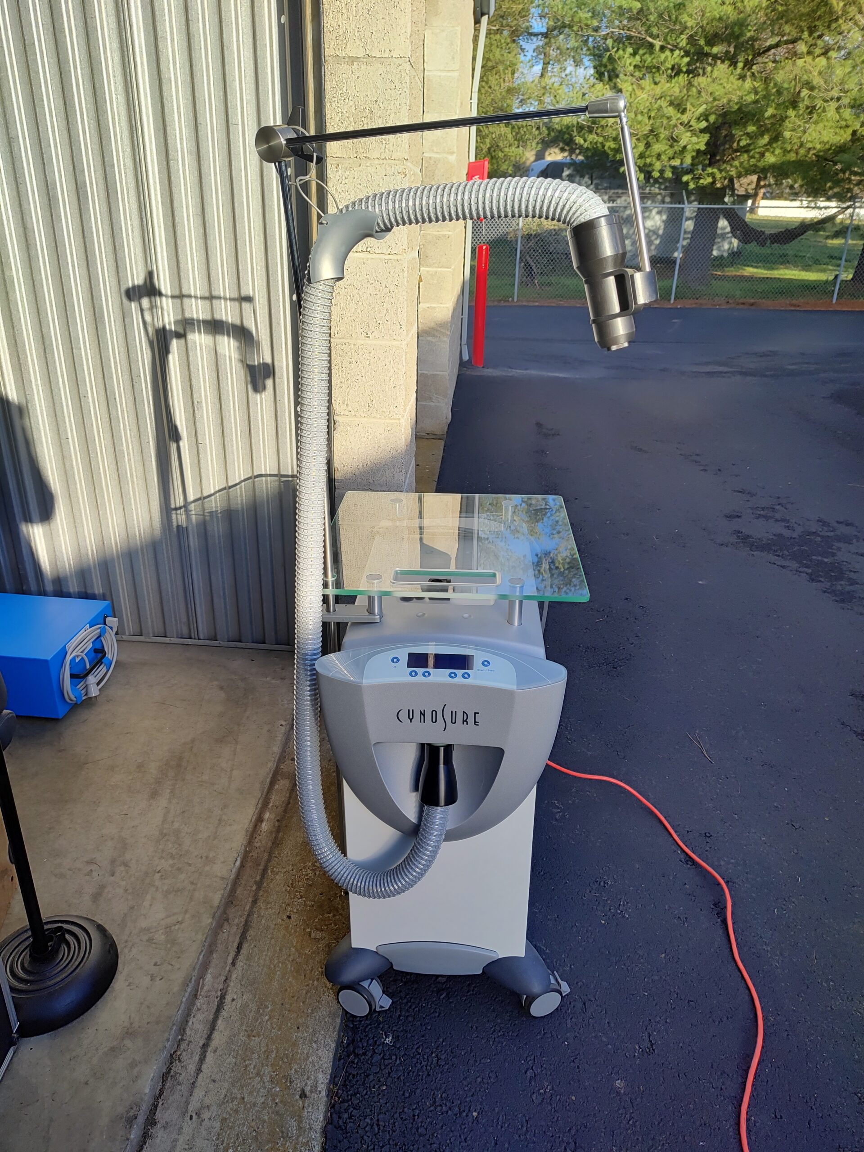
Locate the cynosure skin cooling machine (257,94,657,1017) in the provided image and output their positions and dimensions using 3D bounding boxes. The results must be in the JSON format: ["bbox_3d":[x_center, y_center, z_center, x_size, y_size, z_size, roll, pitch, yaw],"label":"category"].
[{"bbox_3d":[0.017,0.038,1.206,0.455,1.320,0.615,2,23,3],"label":"cynosure skin cooling machine"}]

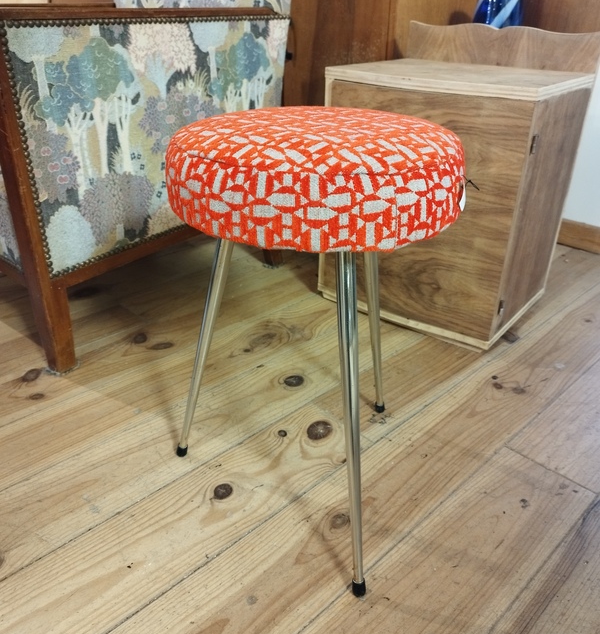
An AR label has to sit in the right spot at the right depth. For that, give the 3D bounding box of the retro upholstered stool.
[{"bbox_3d":[0.019,0.029,0.650,0.342,0.480,0.345,-9,31,-16],"label":"retro upholstered stool"}]

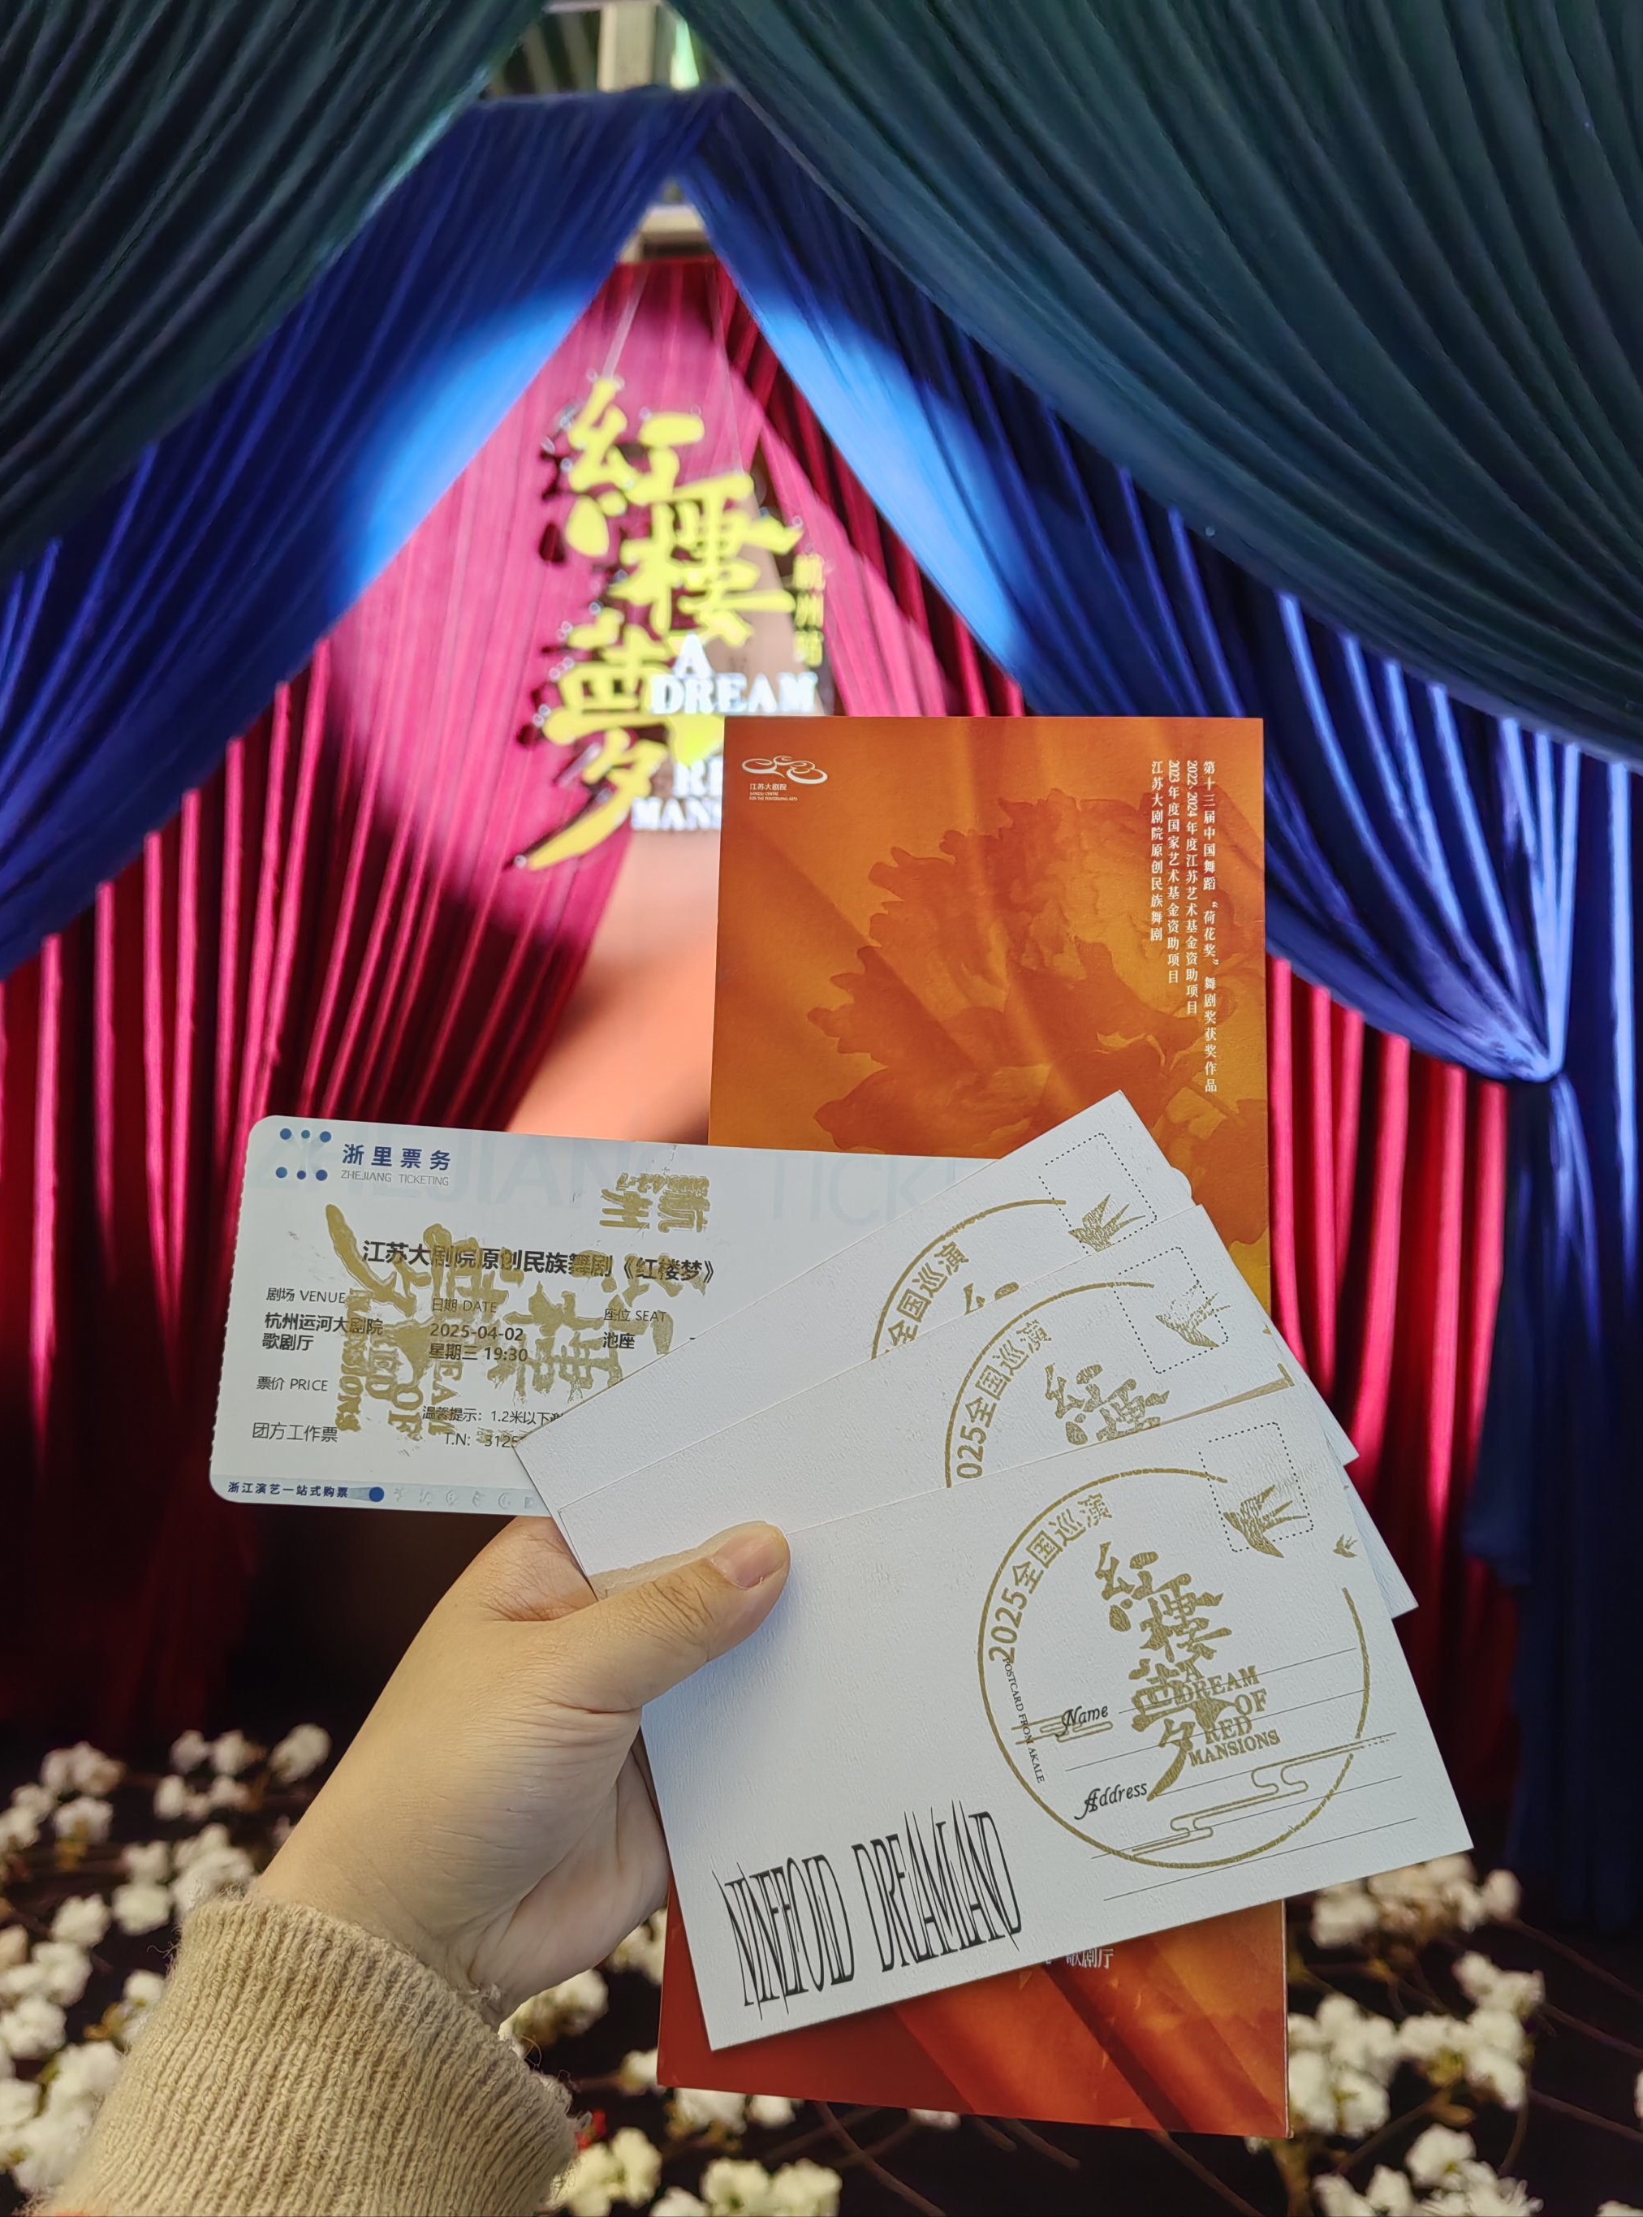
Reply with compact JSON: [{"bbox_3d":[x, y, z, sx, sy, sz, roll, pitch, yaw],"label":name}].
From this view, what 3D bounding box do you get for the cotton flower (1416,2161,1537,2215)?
[{"bbox_3d":[0.507,0.850,1.337,0.094,0.073,0.083,3,6,22],"label":"cotton flower"}]

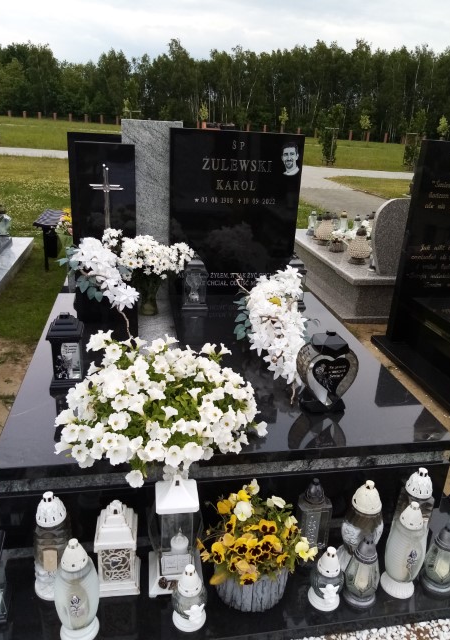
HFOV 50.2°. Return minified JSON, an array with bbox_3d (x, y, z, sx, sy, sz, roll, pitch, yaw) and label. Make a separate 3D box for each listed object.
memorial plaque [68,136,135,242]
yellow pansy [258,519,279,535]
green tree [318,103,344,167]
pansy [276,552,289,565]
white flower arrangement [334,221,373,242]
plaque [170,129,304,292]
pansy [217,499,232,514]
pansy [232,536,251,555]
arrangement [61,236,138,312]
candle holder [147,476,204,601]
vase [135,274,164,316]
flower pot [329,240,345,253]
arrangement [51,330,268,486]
[{"bbox_3d":[-0.713,-0.611,2.852,0.357,0.918,0.153,-1,23,-10],"label":"memorial plaque"},{"bbox_3d":[0.121,0.588,1.369,0.056,0.050,0.025,2,2,-3],"label":"yellow pansy"},{"bbox_3d":[4.322,-7.603,19.694,1.020,2.373,1.020,-1,23,-10],"label":"green tree"},{"bbox_3d":[0.170,0.705,1.421,0.039,0.035,0.025,-10,6,-29],"label":"pansy"},{"bbox_3d":[1.342,-0.932,5.060,0.390,0.230,0.260,3,22,0],"label":"white flower arrangement"},{"bbox_3d":[0.051,-0.622,2.914,0.773,0.967,0.075,-1,23,-11],"label":"plaque"},{"bbox_3d":[-0.002,0.570,1.468,0.027,0.047,0.045,4,17,-40],"label":"pansy"},{"bbox_3d":[0.046,0.629,1.342,0.055,0.052,0.025,5,-3,3],"label":"pansy"},{"bbox_3d":[-0.620,-0.250,2.419,0.367,0.306,0.286,-1,23,-10],"label":"arrangement"},{"bbox_3d":[-0.157,0.645,1.492,0.158,0.393,0.158,0,23,-8],"label":"candle holder"},{"bbox_3d":[-0.460,-0.164,2.927,0.160,0.245,0.160,-1,23,-11],"label":"vase"},{"bbox_3d":[1.050,-0.704,4.497,0.143,0.112,0.143,3,22,-1],"label":"flower pot"},{"bbox_3d":[-0.211,0.264,1.635,0.663,0.377,0.530,-1,23,-10],"label":"arrangement"}]

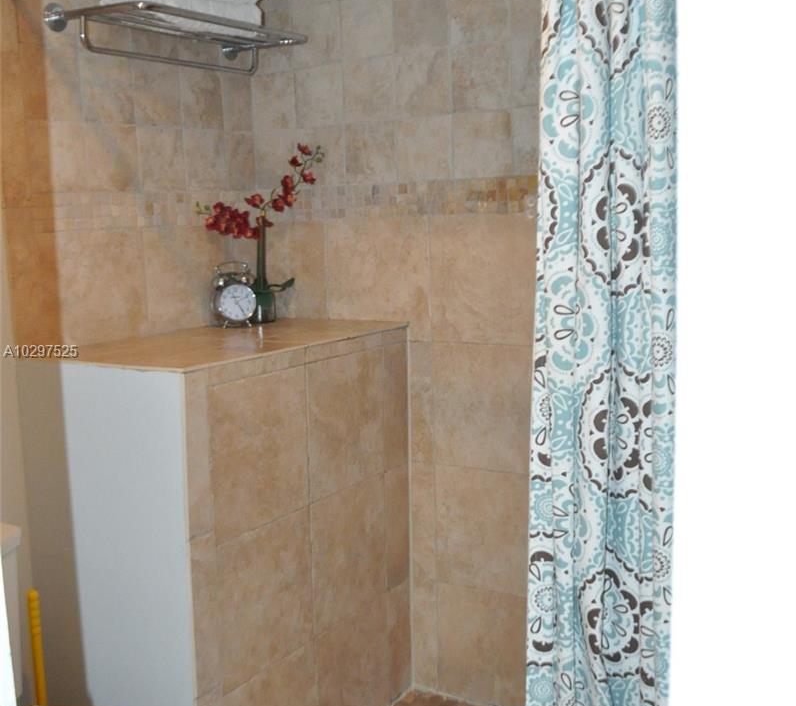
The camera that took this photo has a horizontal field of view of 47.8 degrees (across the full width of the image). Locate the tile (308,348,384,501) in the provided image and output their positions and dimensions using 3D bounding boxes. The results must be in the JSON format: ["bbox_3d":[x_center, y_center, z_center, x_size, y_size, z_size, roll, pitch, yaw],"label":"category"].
[{"bbox_3d":[-0.127,0.170,2.254,0.012,0.331,0.331,3,8,31],"label":"tile"}]

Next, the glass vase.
[{"bbox_3d":[-0.390,-0.240,2.560,0.078,0.305,0.078,4,10,33],"label":"glass vase"}]

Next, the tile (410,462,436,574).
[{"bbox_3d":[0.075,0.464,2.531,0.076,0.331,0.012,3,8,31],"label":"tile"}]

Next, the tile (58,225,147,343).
[{"bbox_3d":[-0.733,-0.160,2.190,0.012,0.270,0.319,3,9,30],"label":"tile"}]

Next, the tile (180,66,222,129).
[{"bbox_3d":[-0.543,-0.702,2.480,0.012,0.164,0.164,3,8,31],"label":"tile"}]

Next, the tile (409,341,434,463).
[{"bbox_3d":[0.066,0.136,2.494,0.072,0.337,0.012,3,9,30],"label":"tile"}]

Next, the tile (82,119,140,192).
[{"bbox_3d":[-0.707,-0.481,2.208,0.010,0.159,0.166,4,10,33],"label":"tile"}]

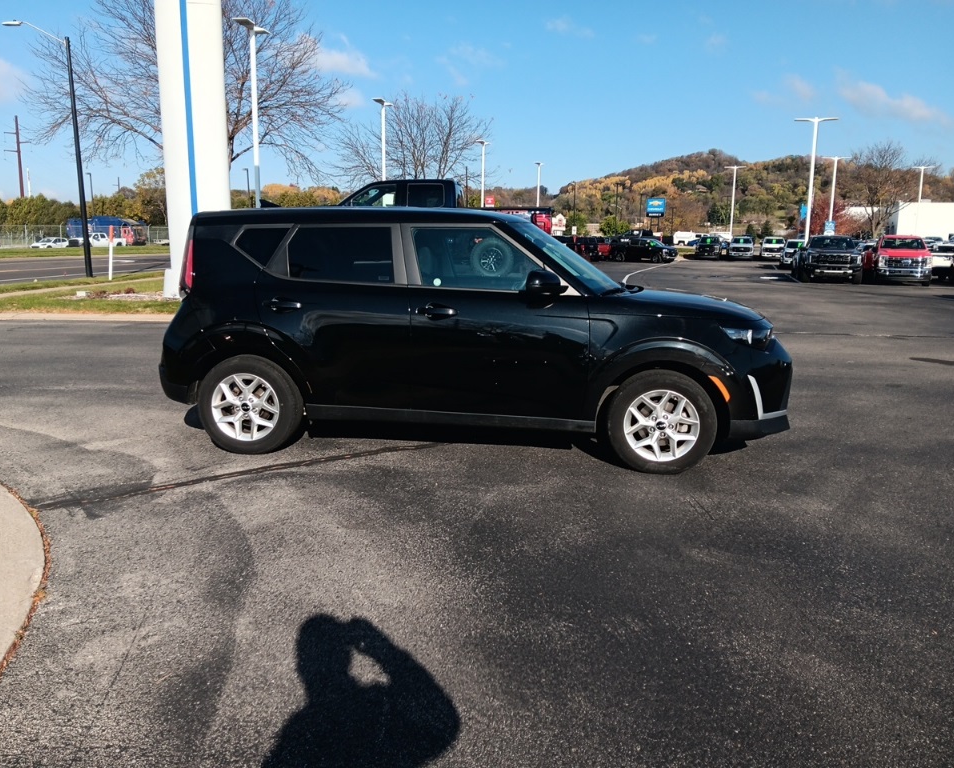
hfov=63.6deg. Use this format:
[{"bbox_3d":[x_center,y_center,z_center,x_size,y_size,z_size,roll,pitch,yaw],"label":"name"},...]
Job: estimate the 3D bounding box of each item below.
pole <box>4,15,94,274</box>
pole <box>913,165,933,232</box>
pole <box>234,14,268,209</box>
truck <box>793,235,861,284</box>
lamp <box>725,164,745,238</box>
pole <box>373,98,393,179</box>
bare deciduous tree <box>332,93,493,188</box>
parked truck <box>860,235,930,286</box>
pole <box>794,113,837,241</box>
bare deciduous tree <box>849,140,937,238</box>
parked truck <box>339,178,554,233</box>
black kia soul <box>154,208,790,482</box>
[{"bbox_3d":[-14.000,-7.610,25.124,2.550,8.150,0.350,3,11,11],"label":"pole"},{"bbox_3d":[38.897,-14.884,67.914,2.050,8.300,0.400,4,11,18],"label":"pole"},{"bbox_3d":[-7.493,-7.822,26.298,0.400,8.300,2.050,5,11,21],"label":"pole"},{"bbox_3d":[14.815,-5.318,32.579,2.150,2.000,5.900,4,11,17],"label":"truck"},{"bbox_3d":[23.653,-15.799,71.152,2.050,8.300,0.400,4,11,18],"label":"lamp"},{"bbox_3d":[-4.794,-10.313,39.947,0.400,8.300,2.050,5,11,21],"label":"pole"},{"bbox_3d":[-3.992,-12.790,47.945,10.020,10.230,9.520,1,11,0],"label":"bare deciduous tree"},{"bbox_3d":[18.295,-5.461,33.659,2.080,2.040,6.300,4,11,20],"label":"parked truck"},{"bbox_3d":[18.337,-10.295,42.326,2.050,8.300,0.400,4,11,18],"label":"pole"},{"bbox_3d":[31.751,-14.057,59.870,7.060,9.410,6.700,1,11,0],"label":"bare deciduous tree"},{"bbox_3d":[-1.253,-3.285,16.496,5.900,2.000,2.120,2,11,6],"label":"parked truck"},{"bbox_3d":[-0.024,-0.436,5.533,4.200,1.600,1.820,2,11,6],"label":"black kia soul"}]

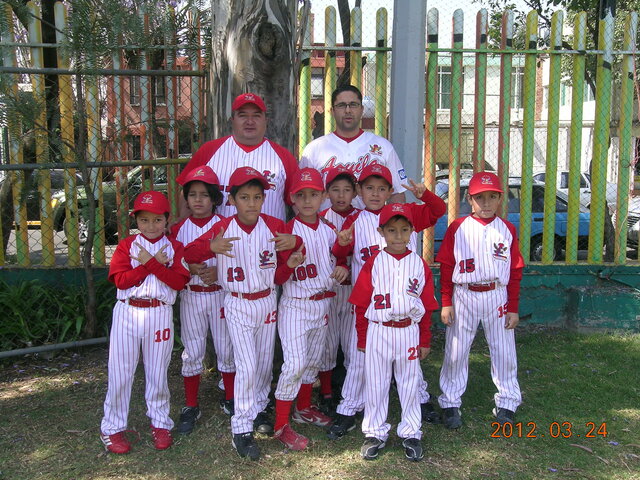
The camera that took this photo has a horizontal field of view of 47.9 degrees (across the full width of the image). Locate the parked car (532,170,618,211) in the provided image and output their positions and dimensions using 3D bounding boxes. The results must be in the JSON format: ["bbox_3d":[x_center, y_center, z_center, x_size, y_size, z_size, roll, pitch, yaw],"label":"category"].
[{"bbox_3d":[5.548,-1.144,19.000,4.250,1.410,1.680,0,7,2],"label":"parked car"}]

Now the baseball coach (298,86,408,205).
[{"bbox_3d":[0.186,-0.001,4.159,0.600,1.747,0.330,0,7,0],"label":"baseball coach"}]

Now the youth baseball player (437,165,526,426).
[{"bbox_3d":[0.806,0.292,3.619,0.420,1.256,0.290,0,7,5],"label":"youth baseball player"}]

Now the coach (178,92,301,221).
[{"bbox_3d":[-0.424,0.085,3.849,0.660,1.720,0.420,-1,7,-6],"label":"coach"}]

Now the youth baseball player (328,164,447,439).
[{"bbox_3d":[0.342,0.280,3.654,0.580,1.308,0.380,1,7,8],"label":"youth baseball player"}]

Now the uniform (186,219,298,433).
[{"bbox_3d":[-0.365,0.396,3.295,0.500,1.028,0.340,-2,7,-11],"label":"uniform"}]

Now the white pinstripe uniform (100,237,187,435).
[{"bbox_3d":[-0.814,0.449,3.366,0.400,0.957,0.270,-2,7,-14],"label":"white pinstripe uniform"}]

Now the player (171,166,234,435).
[{"bbox_3d":[-0.566,0.288,3.557,0.370,1.295,0.320,-1,7,-7],"label":"player"}]

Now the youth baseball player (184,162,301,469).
[{"bbox_3d":[-0.366,0.319,3.285,0.530,1.301,0.400,-2,7,-11],"label":"youth baseball player"}]

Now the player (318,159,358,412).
[{"bbox_3d":[0.109,0.264,3.849,0.400,1.295,0.280,0,7,-3],"label":"player"}]

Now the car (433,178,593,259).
[{"bbox_3d":[2.332,-0.323,12.172,4.250,1.390,1.650,-1,7,-3],"label":"car"}]

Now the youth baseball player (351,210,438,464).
[{"bbox_3d":[0.339,0.406,3.285,0.390,1.145,0.270,0,7,3],"label":"youth baseball player"}]

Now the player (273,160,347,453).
[{"bbox_3d":[-0.047,0.301,3.535,0.360,1.296,0.340,-2,7,-15],"label":"player"}]

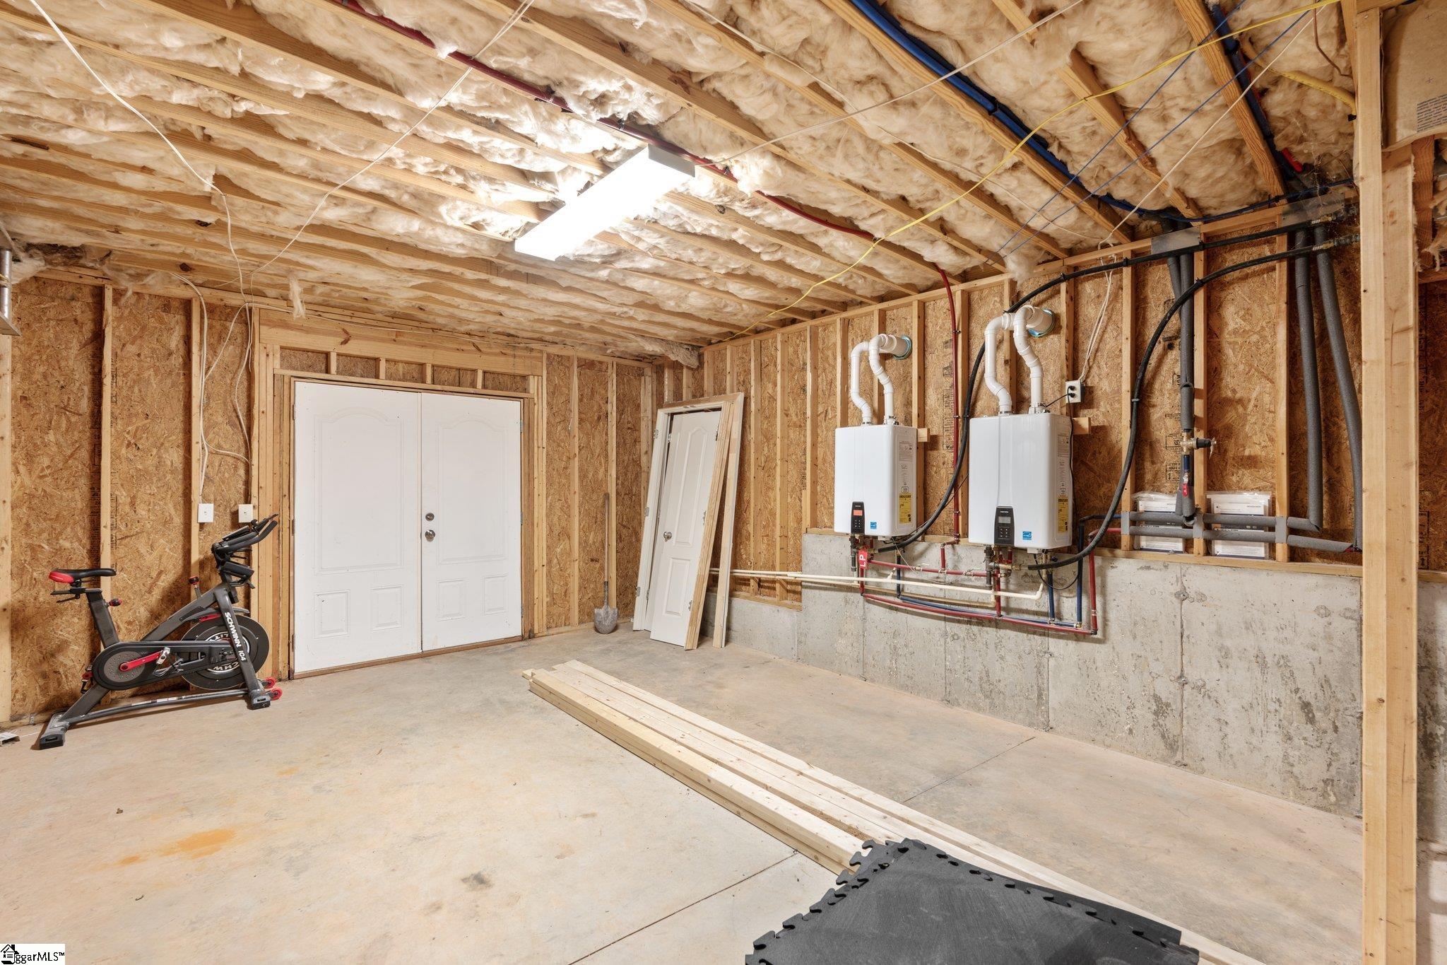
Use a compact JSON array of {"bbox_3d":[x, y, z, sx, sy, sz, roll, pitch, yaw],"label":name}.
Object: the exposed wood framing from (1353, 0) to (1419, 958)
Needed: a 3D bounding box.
[{"bbox_3d":[1.647,0.122,1.591,0.095,2.556,0.090,0,0,-43],"label":"exposed wood framing"}]

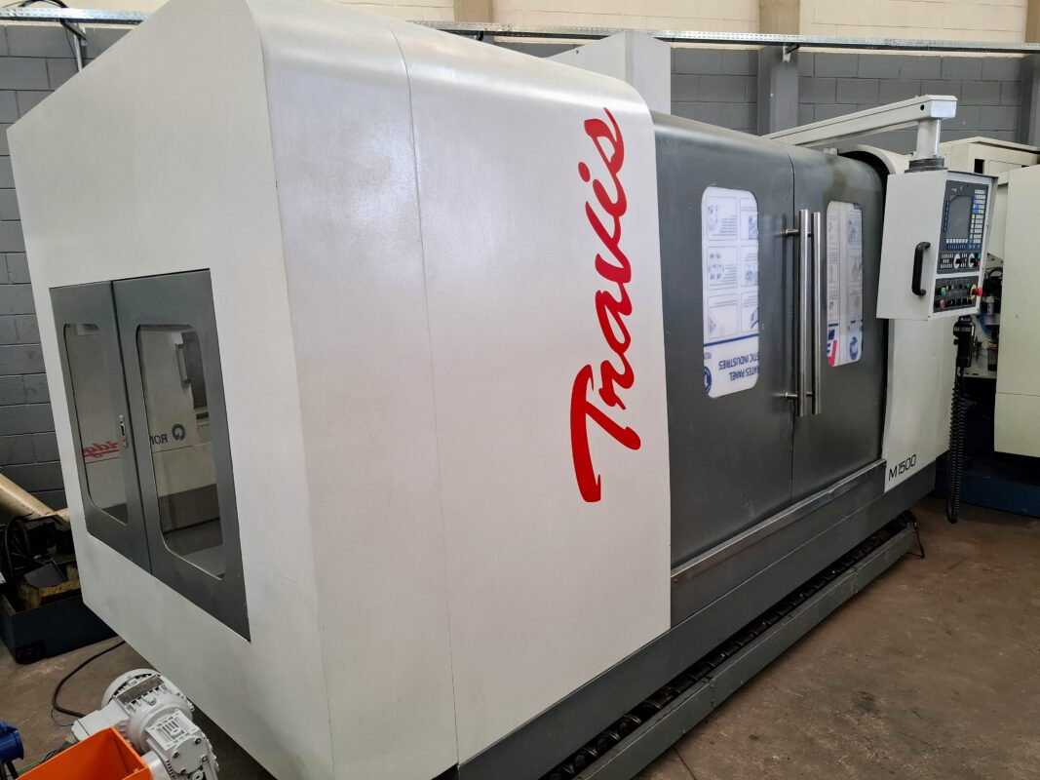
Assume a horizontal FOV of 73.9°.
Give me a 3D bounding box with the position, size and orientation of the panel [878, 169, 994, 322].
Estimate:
[{"bbox_3d":[1.988,-0.677,3.295,0.564,0.649,0.241,-9,14,-36],"label":"panel"}]

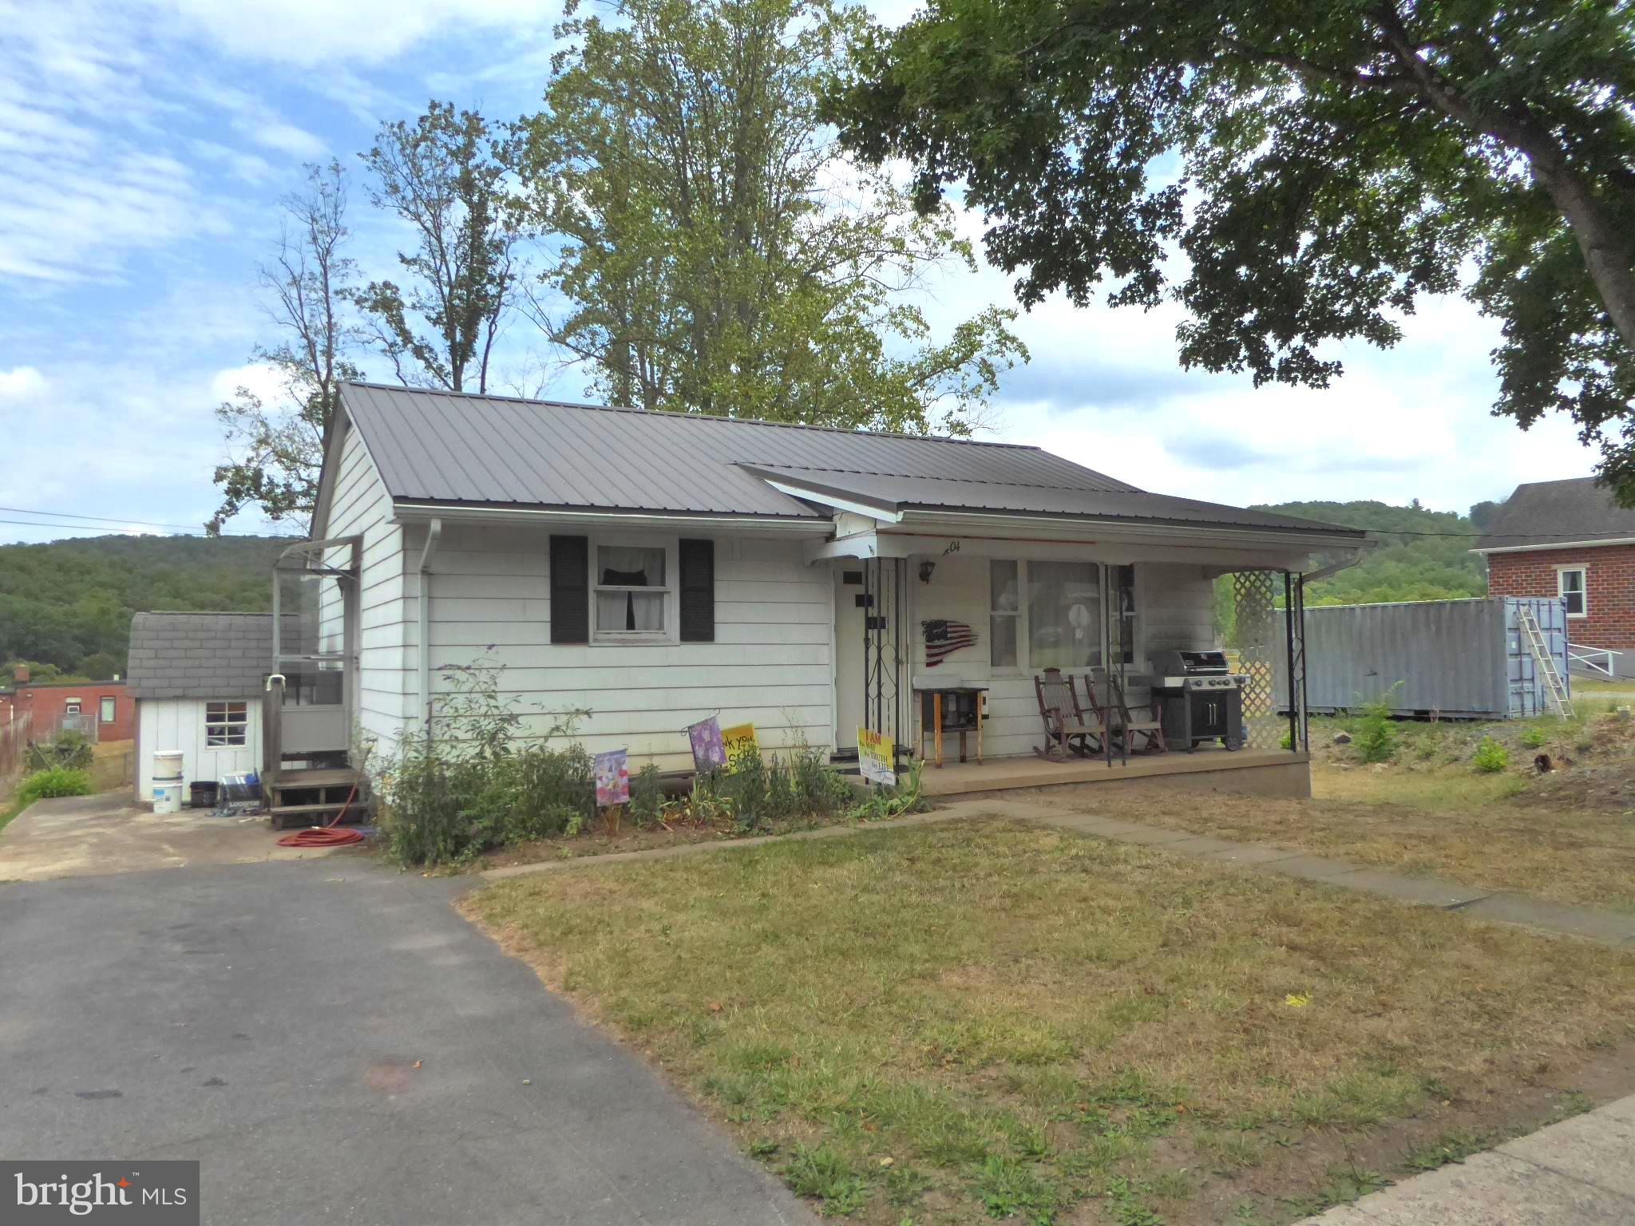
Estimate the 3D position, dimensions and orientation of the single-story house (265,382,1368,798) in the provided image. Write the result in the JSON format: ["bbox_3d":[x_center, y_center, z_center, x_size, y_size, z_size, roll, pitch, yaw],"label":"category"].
[{"bbox_3d":[-0.724,-0.201,14.569,10.783,4.835,9.880,1,-3,-28],"label":"single-story house"}]

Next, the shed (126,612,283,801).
[{"bbox_3d":[-7.385,1.119,14.493,2.020,2.250,2.300,0,-2,-20],"label":"shed"}]

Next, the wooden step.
[{"bbox_3d":[-5.045,2.042,11.488,0.871,0.220,0.290,1,-3,-28],"label":"wooden step"}]

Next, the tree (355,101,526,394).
[{"bbox_3d":[-9.230,-4.624,27.684,4.300,16.036,4.300,1,-3,-28],"label":"tree"}]

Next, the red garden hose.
[{"bbox_3d":[-4.722,1.906,10.769,0.850,0.430,1.050,1,-3,-28],"label":"red garden hose"}]

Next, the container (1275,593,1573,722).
[{"bbox_3d":[14.289,1.094,27.363,2.438,2.591,6.058,1,-3,-29],"label":"container"}]

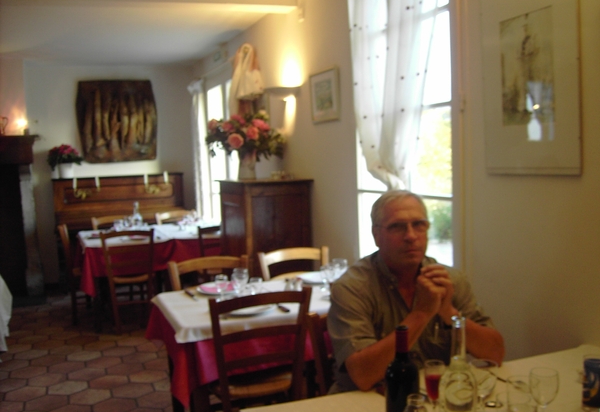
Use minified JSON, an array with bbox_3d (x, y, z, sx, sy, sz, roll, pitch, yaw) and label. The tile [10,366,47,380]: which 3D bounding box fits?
[{"bbox_3d":[-1.922,1.188,4.297,0.246,0.015,0.284,-3,5,-22],"label":"tile"}]

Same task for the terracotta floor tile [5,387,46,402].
[{"bbox_3d":[-1.698,1.176,3.760,0.240,0.020,0.285,-3,4,-22],"label":"terracotta floor tile"}]

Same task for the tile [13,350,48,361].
[{"bbox_3d":[-2.086,1.162,4.708,0.246,0.015,0.284,-3,5,-22],"label":"tile"}]

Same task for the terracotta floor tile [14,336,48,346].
[{"bbox_3d":[-2.189,1.096,4.977,0.245,0.020,0.280,-4,5,-22],"label":"terracotta floor tile"}]

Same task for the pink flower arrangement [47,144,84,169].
[{"bbox_3d":[-2.657,-0.556,6.888,0.410,0.300,0.380,-4,5,-20],"label":"pink flower arrangement"}]

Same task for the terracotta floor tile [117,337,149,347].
[{"bbox_3d":[-1.332,1.081,4.834,0.245,0.020,0.280,-4,5,-22],"label":"terracotta floor tile"}]

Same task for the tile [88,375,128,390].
[{"bbox_3d":[-1.283,1.185,4.074,0.246,0.015,0.284,-3,5,-22],"label":"tile"}]

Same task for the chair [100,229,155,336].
[{"bbox_3d":[-1.473,0.627,5.255,0.430,0.890,0.470,-3,4,-22],"label":"chair"}]

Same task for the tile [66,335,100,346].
[{"bbox_3d":[-1.812,1.128,5.055,0.246,0.015,0.284,-3,5,-22],"label":"tile"}]

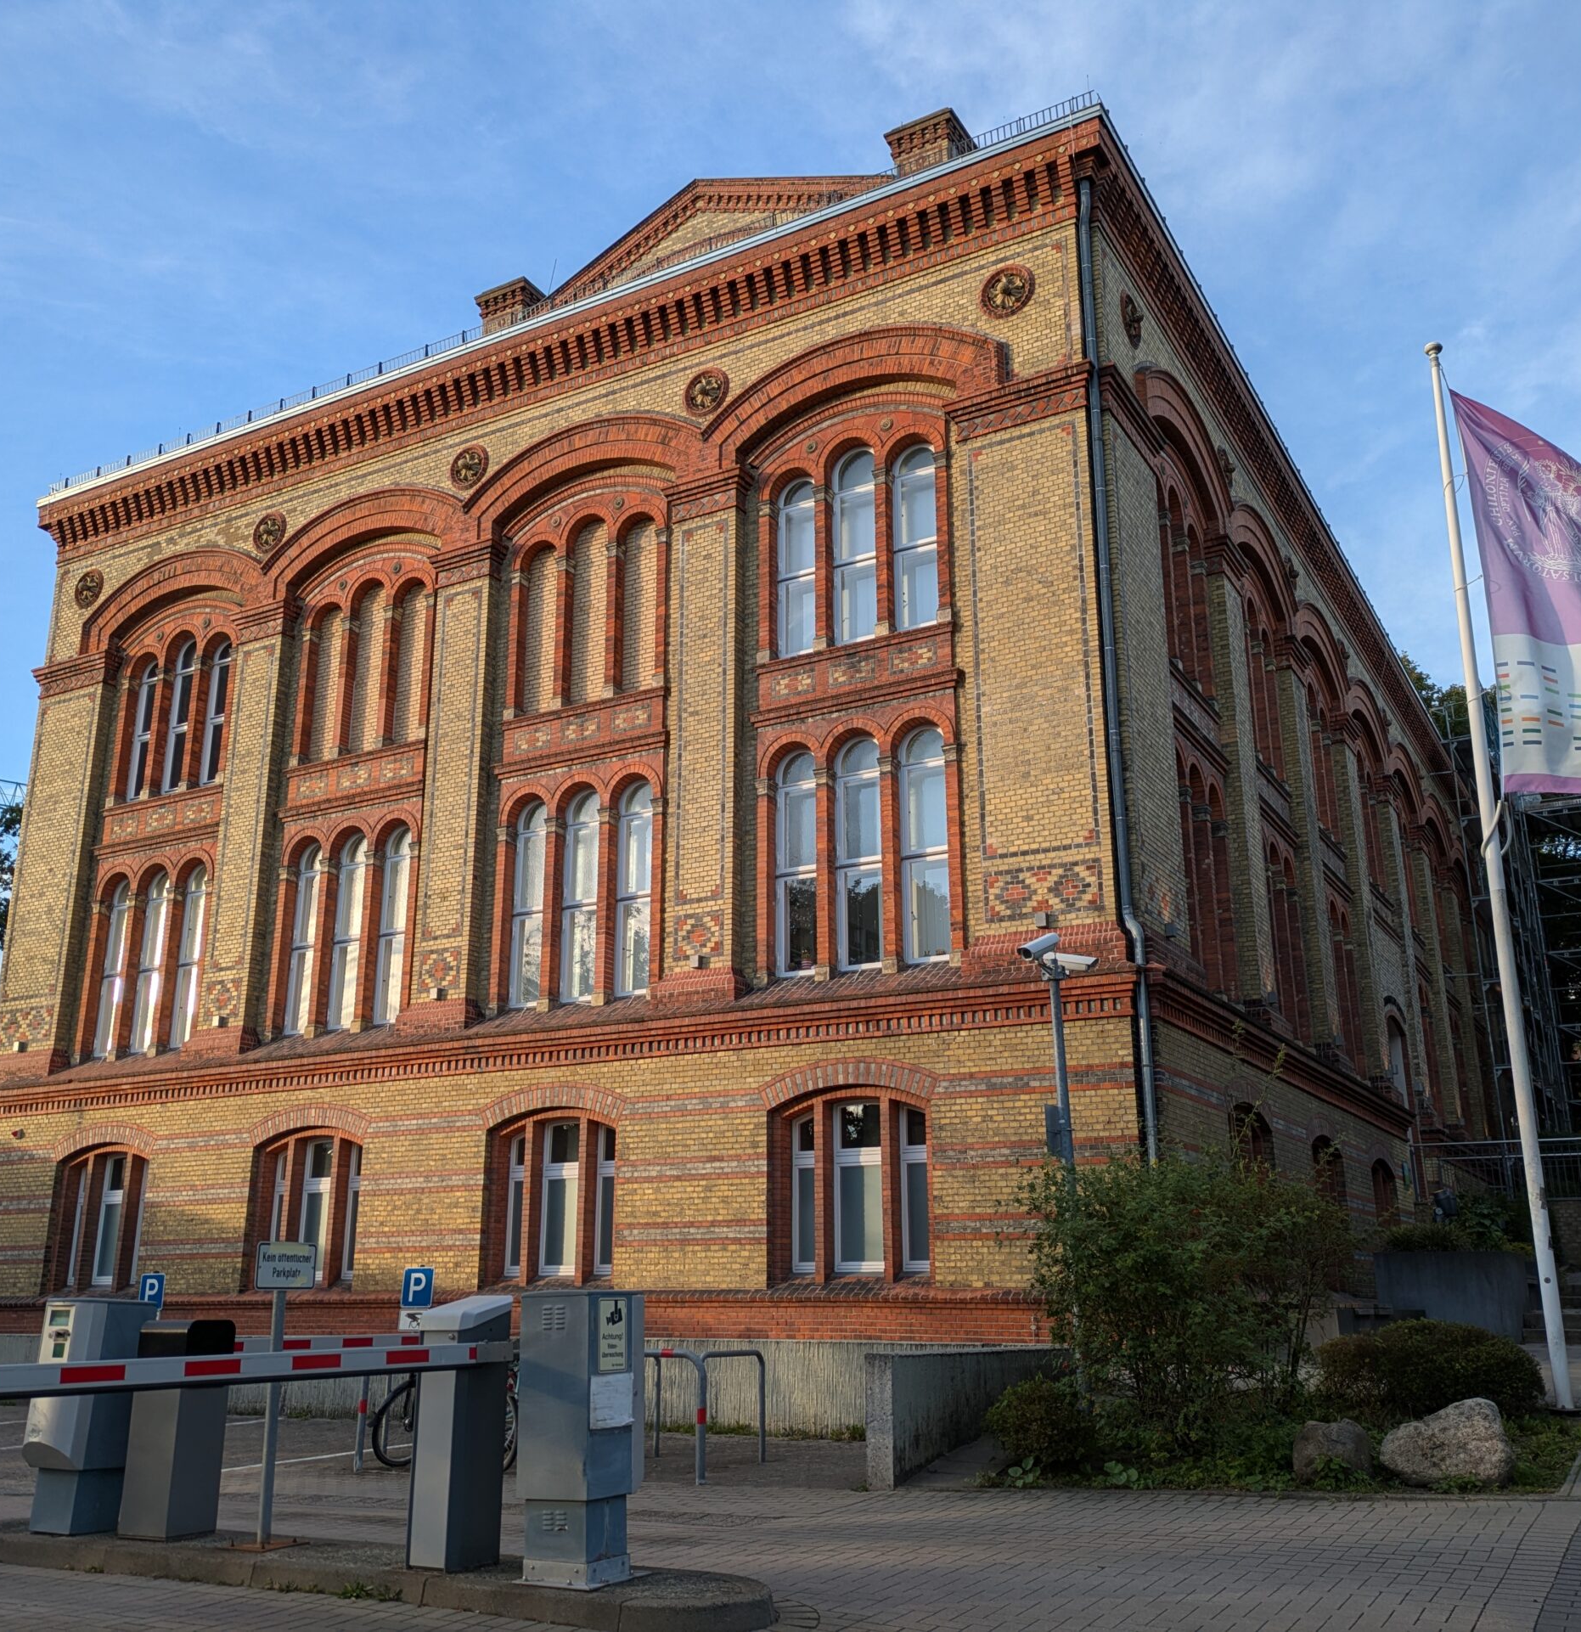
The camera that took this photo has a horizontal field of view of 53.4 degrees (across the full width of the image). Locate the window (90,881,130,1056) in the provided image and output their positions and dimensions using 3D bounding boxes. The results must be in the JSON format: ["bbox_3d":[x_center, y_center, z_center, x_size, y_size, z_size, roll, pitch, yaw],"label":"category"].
[{"bbox_3d":[-12.474,2.775,29.114,0.820,3.330,0.250,-10,-19,28],"label":"window"}]

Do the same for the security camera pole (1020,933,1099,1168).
[{"bbox_3d":[2.059,2.649,11.808,0.580,3.590,0.500,-3,-17,10],"label":"security camera pole"}]

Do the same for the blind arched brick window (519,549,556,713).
[{"bbox_3d":[-3.451,-2.638,21.927,0.620,2.470,0.180,-9,-19,28],"label":"blind arched brick window"}]

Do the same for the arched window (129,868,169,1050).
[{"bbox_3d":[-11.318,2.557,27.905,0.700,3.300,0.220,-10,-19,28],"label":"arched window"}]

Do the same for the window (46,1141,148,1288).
[{"bbox_3d":[-11.593,6.892,26.852,2.380,2.500,0.350,-10,-19,28],"label":"window"}]

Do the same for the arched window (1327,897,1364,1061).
[{"bbox_3d":[9.436,2.778,26.765,0.220,2.750,0.700,-10,-20,29],"label":"arched window"}]

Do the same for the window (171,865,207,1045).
[{"bbox_3d":[-10.541,2.475,27.911,0.780,3.280,0.170,-10,-20,28],"label":"window"}]

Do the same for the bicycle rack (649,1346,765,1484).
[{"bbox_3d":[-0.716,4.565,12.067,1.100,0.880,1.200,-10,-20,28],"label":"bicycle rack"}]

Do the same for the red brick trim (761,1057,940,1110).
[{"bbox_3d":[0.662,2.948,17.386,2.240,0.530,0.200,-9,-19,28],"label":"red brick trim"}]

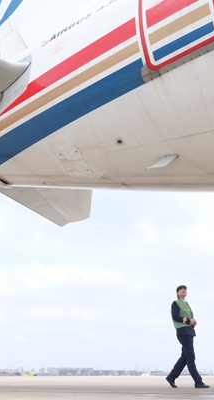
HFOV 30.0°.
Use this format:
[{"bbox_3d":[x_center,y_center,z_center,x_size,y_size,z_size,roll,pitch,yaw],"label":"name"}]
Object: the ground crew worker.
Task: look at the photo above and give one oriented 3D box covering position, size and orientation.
[{"bbox_3d":[1.338,2.333,6.940,0.700,1.690,0.500,-9,-25,20],"label":"ground crew worker"}]

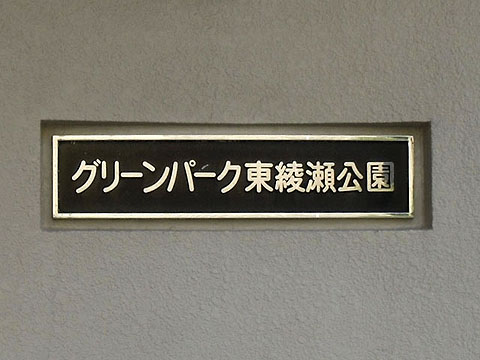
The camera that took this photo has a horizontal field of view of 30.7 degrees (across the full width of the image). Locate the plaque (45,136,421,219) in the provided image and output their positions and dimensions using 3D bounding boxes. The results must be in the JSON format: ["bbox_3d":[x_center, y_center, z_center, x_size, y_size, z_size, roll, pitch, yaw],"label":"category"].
[{"bbox_3d":[-0.013,-0.006,1.825,0.750,0.172,0.024,0,0,-2],"label":"plaque"}]

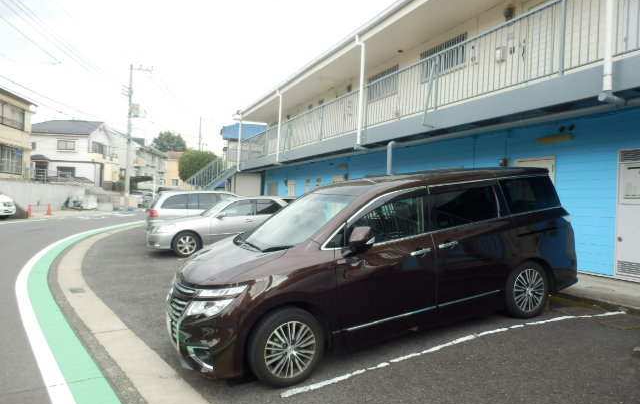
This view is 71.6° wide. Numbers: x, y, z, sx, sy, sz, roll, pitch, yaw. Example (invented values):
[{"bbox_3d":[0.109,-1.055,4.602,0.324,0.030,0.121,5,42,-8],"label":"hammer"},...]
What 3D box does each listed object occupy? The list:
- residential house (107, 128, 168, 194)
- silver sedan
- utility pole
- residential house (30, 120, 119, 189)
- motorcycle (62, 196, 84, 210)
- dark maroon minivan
[{"bbox_3d":[-26.300,-4.656,61.500,7.600,8.800,13.500,3,-1,-5],"label":"residential house"},{"bbox_3d":[-2.421,0.628,12.736,4.800,1.460,1.790,-3,2,-24],"label":"silver sedan"},{"bbox_3d":[-15.801,-5.498,38.000,2.500,12.500,0.900,2,-1,-3],"label":"utility pole"},{"bbox_3d":[-28.000,-5.374,50.400,8.600,7.400,6.000,3,-1,11],"label":"residential house"},{"bbox_3d":[-19.722,0.096,35.500,1.700,1.100,0.660,3,-1,-15],"label":"motorcycle"},{"bbox_3d":[0.701,0.600,5.329,4.930,1.810,1.870,-6,3,-25],"label":"dark maroon minivan"}]

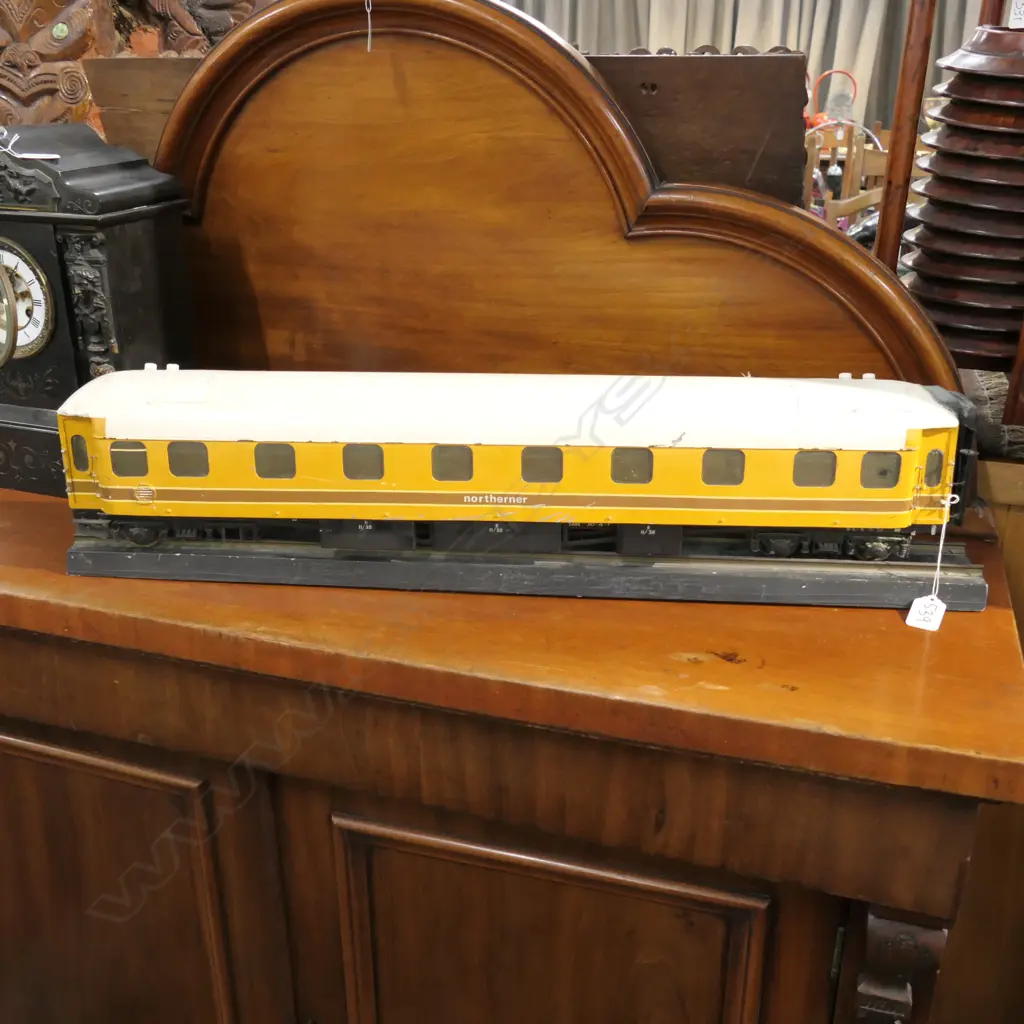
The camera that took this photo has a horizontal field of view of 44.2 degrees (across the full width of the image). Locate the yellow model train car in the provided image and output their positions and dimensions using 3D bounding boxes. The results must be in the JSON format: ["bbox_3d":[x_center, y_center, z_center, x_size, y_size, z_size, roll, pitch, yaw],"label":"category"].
[{"bbox_3d":[0.007,-0.053,1.246,0.873,0.179,0.130,1,20,2],"label":"yellow model train car"}]

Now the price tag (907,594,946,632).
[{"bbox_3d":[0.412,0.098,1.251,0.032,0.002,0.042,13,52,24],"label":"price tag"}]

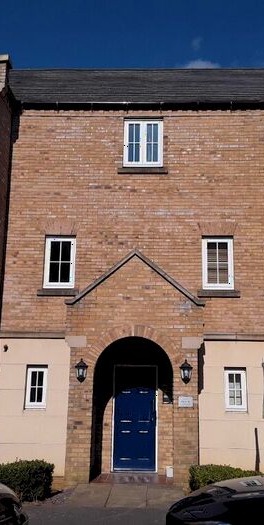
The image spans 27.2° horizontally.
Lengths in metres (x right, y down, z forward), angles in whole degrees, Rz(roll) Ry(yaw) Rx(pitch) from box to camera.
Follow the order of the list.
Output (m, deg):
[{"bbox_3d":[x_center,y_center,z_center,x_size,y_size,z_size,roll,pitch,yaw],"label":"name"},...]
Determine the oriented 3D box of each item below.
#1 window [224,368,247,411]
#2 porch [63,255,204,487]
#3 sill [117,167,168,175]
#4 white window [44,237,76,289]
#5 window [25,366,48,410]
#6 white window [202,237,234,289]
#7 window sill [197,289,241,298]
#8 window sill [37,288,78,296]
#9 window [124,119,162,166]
[{"bbox_3d":[2.133,2.630,11.224,0.455,0.850,0.090,0,-13,2],"label":"window"},{"bbox_3d":[0.057,2.007,10.744,2.670,4.372,1.085,0,-12,2],"label":"porch"},{"bbox_3d":[0.249,-2.019,12.217,1.114,0.150,0.160,0,-13,2],"label":"sill"},{"bbox_3d":[-1.557,0.022,11.905,0.669,1.106,0.100,0,-12,2],"label":"white window"},{"bbox_3d":[-1.975,2.618,11.368,0.427,0.814,0.100,0,-12,2],"label":"window"},{"bbox_3d":[1.866,0.042,11.781,0.667,1.114,0.100,0,-12,2],"label":"white window"},{"bbox_3d":[1.839,0.668,11.552,0.882,0.153,0.160,0,-12,2],"label":"window sill"},{"bbox_3d":[-1.552,0.665,11.668,0.882,0.151,0.160,0,-13,2],"label":"window sill"},{"bbox_3d":[0.267,-2.676,12.413,0.889,1.110,0.100,0,-12,2],"label":"window"}]

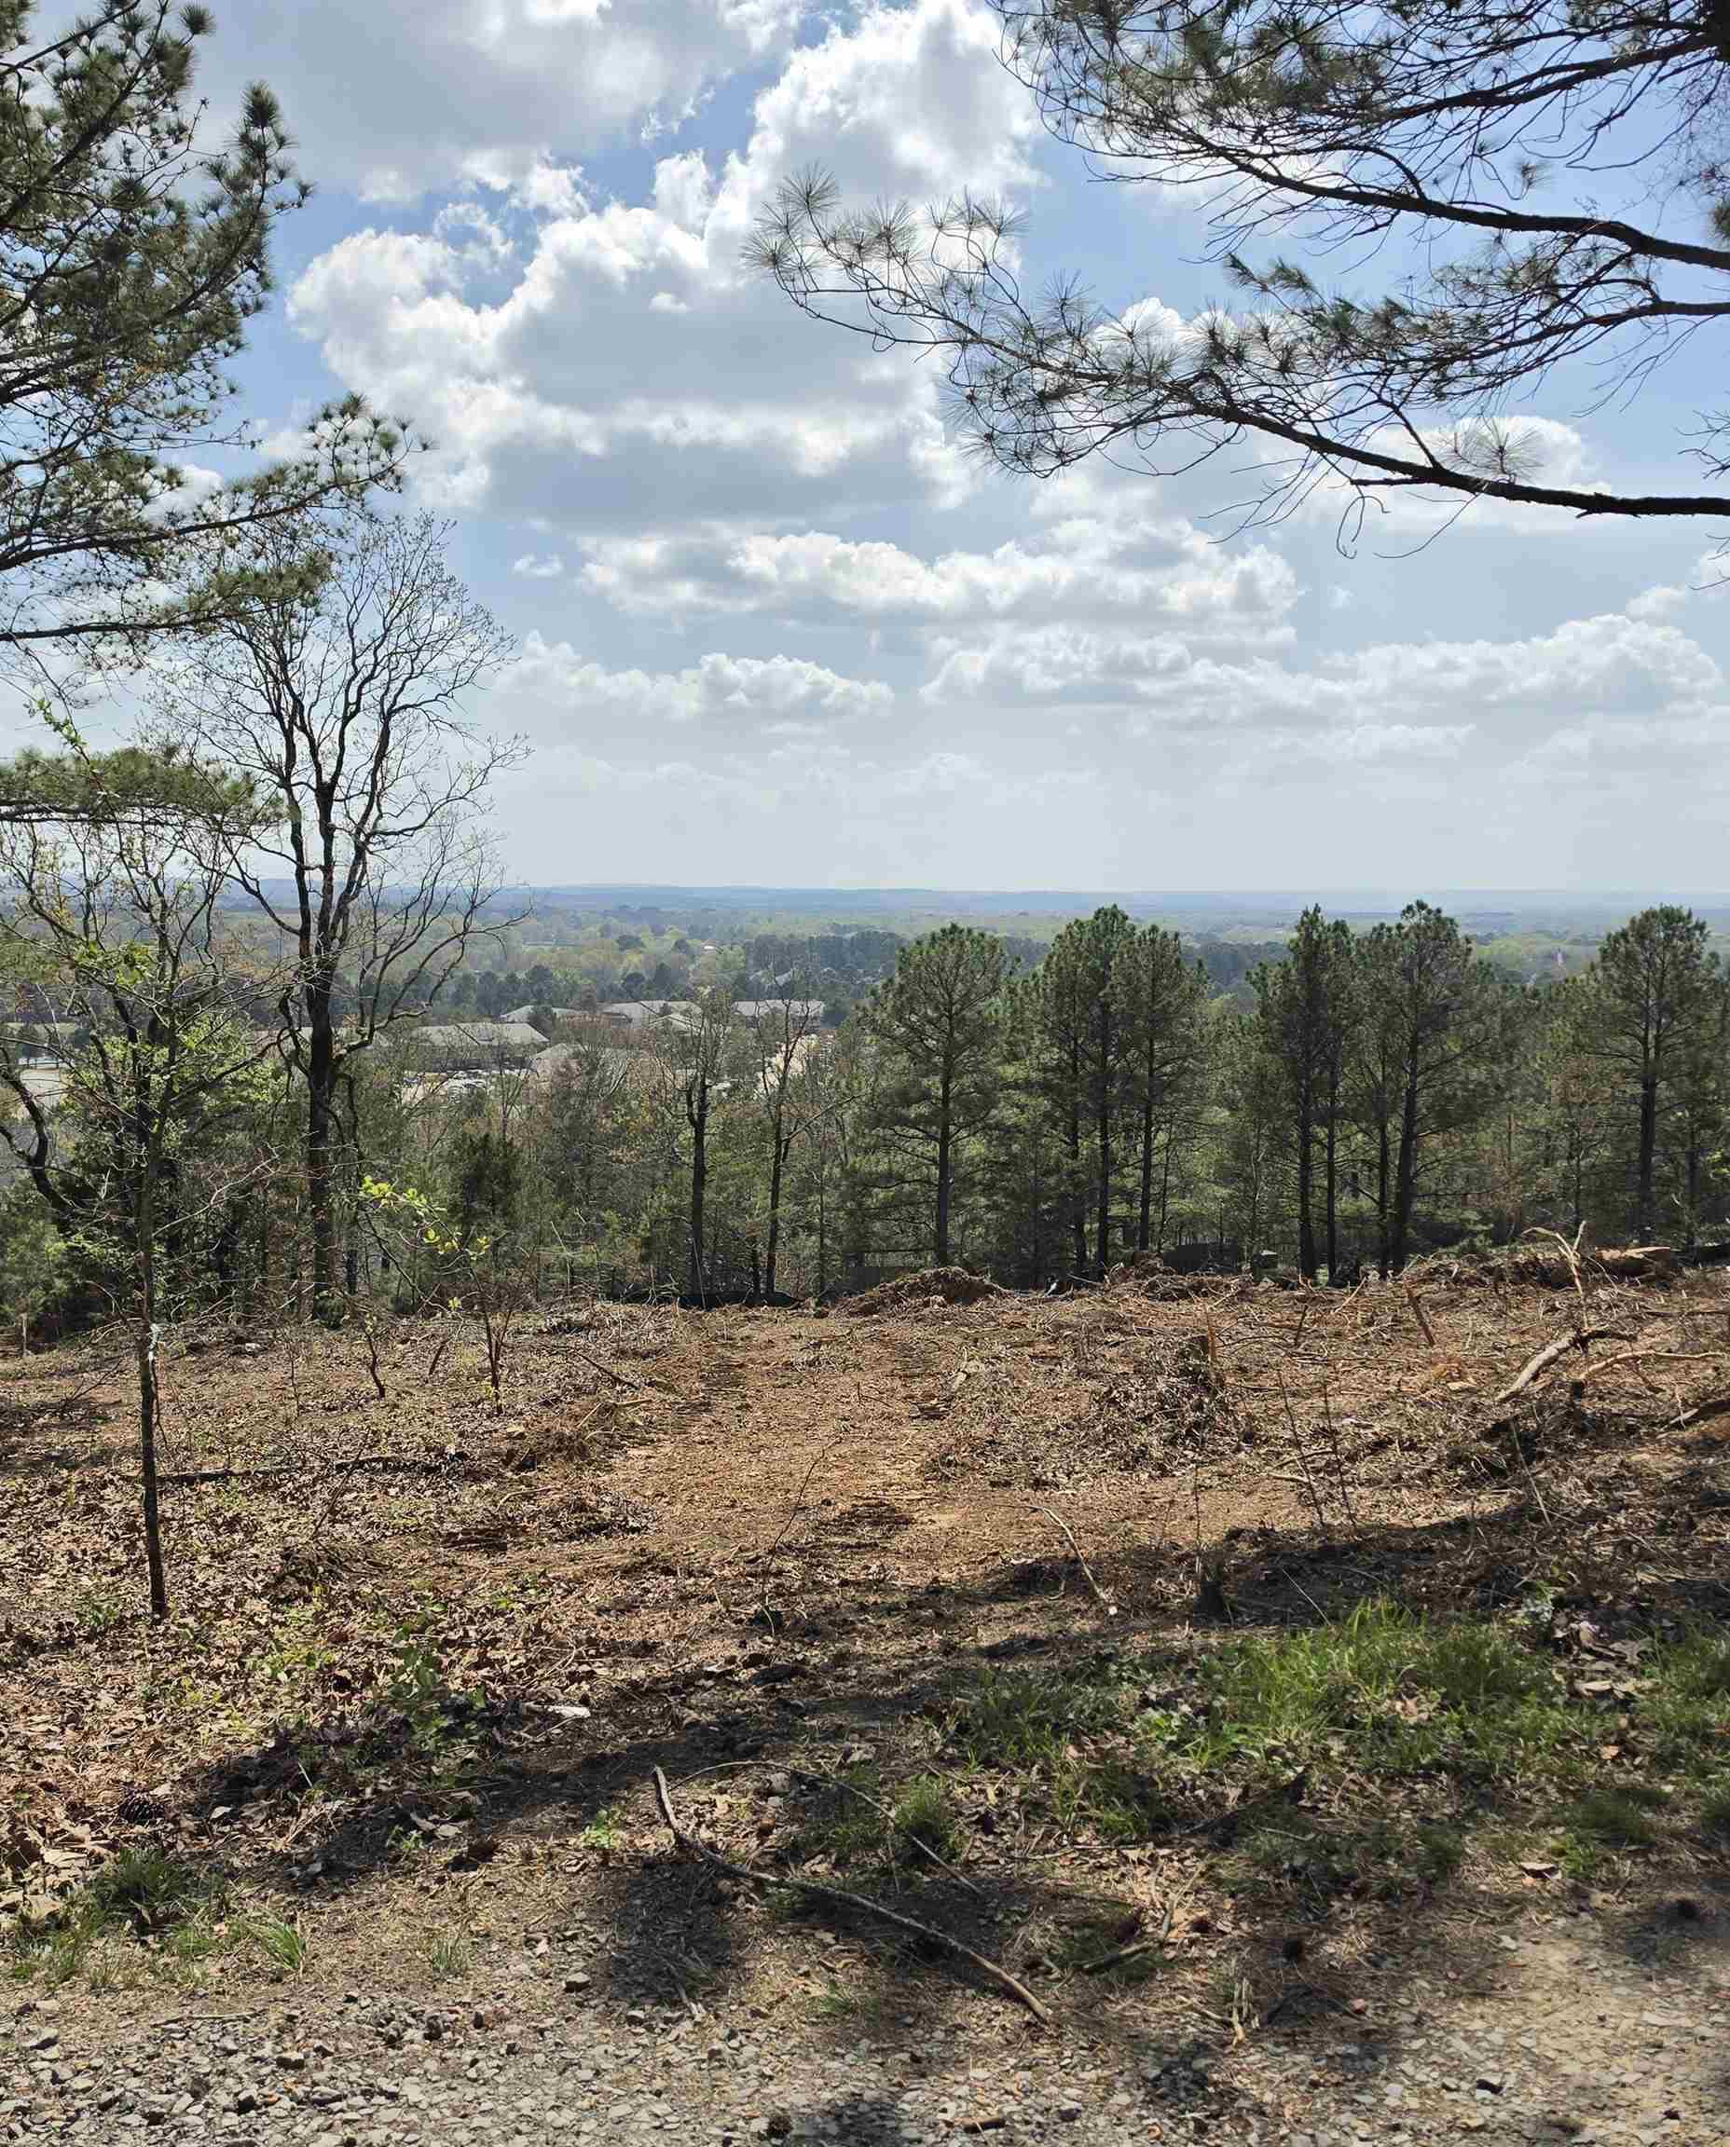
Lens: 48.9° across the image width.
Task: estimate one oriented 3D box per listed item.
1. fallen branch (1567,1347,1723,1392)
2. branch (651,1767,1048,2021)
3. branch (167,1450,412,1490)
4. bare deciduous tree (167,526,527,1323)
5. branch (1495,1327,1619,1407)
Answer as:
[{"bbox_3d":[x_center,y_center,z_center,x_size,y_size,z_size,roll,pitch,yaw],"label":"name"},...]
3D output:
[{"bbox_3d":[3.917,1.447,9.497,0.880,0.140,0.360,1,6,7],"label":"fallen branch"},{"bbox_3d":[-0.073,1.309,3.043,0.150,0.100,0.960,-4,8,-42],"label":"branch"},{"bbox_3d":[-2.622,1.788,8.635,1.098,0.096,0.143,-2,6,-25],"label":"branch"},{"bbox_3d":[-5.538,-1.602,19.590,3.725,8.300,3.539,1,6,0],"label":"bare deciduous tree"},{"bbox_3d":[3.426,1.431,9.447,1.250,0.220,0.170,-5,8,-43],"label":"branch"}]

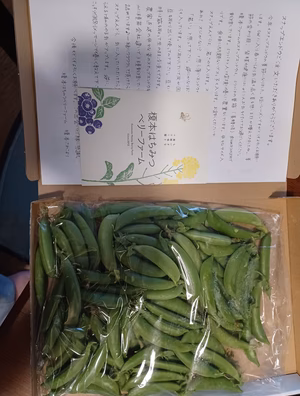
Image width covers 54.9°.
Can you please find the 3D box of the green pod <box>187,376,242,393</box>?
[{"bbox_3d":[0.079,0.224,0.347,0.065,0.013,0.018,0,85,0],"label":"green pod"}]

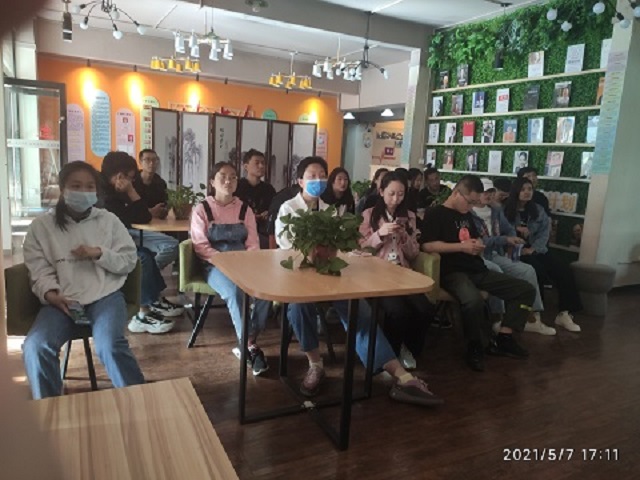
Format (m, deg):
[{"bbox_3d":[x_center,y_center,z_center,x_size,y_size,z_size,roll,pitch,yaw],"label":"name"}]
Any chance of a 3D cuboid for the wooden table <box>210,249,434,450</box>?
[{"bbox_3d":[-0.033,0.498,2.410,0.920,0.741,0.920,-1,10,-27],"label":"wooden table"}]

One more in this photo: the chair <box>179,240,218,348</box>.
[{"bbox_3d":[-0.625,0.310,3.360,0.580,0.720,0.540,3,9,-5],"label":"chair"}]

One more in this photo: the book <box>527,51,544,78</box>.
[{"bbox_3d":[2.525,-2.039,5.601,0.022,0.285,0.202,-2,11,-30],"label":"book"}]

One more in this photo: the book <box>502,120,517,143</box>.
[{"bbox_3d":[2.260,-1.287,5.703,0.030,0.258,0.183,-2,11,-29],"label":"book"}]

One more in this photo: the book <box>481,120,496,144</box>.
[{"bbox_3d":[2.102,-1.346,5.985,0.030,0.265,0.190,-2,11,-29],"label":"book"}]

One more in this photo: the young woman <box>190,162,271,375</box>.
[{"bbox_3d":[-0.554,0.126,3.035,0.500,1.205,0.770,0,10,-22],"label":"young woman"}]

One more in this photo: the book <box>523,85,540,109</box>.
[{"bbox_3d":[2.397,-1.606,5.438,0.030,0.270,0.190,-2,11,-29],"label":"book"}]

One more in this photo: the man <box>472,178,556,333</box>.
[{"bbox_3d":[1.608,0.099,4.002,0.560,1.190,0.820,-5,13,-43],"label":"man"}]

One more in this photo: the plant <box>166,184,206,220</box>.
[{"bbox_3d":[-1.031,-0.289,3.700,0.300,0.275,0.270,-2,11,-29],"label":"plant"}]

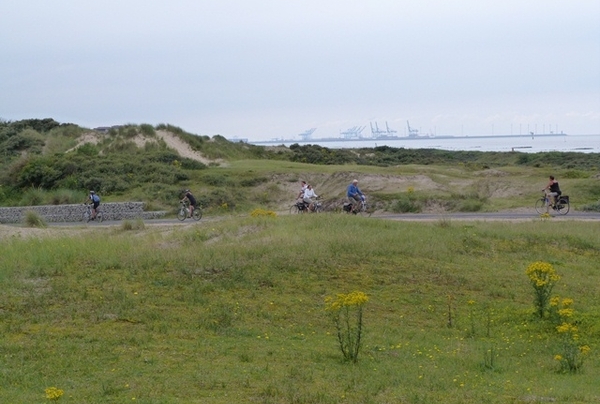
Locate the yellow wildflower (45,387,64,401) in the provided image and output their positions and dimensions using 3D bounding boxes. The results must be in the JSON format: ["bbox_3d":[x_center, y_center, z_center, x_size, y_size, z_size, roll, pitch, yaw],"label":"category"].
[{"bbox_3d":[-1.237,0.969,7.000,0.090,0.065,0.085,-1,3,0],"label":"yellow wildflower"}]

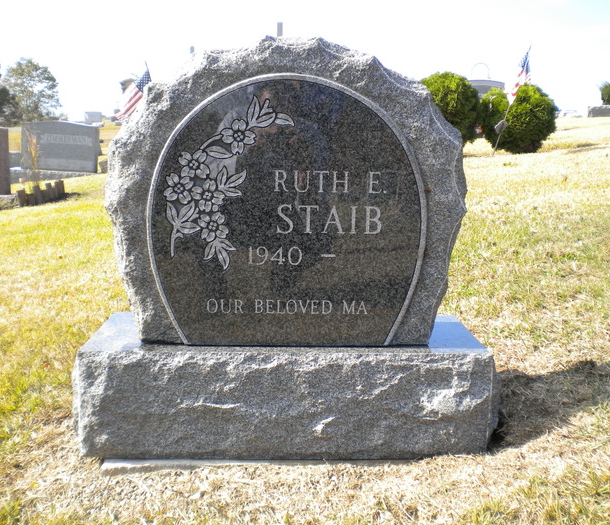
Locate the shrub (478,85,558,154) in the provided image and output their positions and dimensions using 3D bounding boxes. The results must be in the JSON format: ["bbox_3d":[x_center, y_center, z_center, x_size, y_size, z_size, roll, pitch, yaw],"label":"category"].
[{"bbox_3d":[2.642,-1.778,8.800,0.970,0.870,0.870,0,10,-1],"label":"shrub"}]

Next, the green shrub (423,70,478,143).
[{"bbox_3d":[1.926,-2.067,9.500,0.840,0.960,0.840,0,10,-1],"label":"green shrub"}]

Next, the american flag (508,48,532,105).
[{"bbox_3d":[2.424,-2.102,8.000,0.270,0.620,0.160,0,10,-1],"label":"american flag"}]

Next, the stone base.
[{"bbox_3d":[-0.043,0.276,1.666,0.895,0.238,0.335,0,10,-1],"label":"stone base"}]

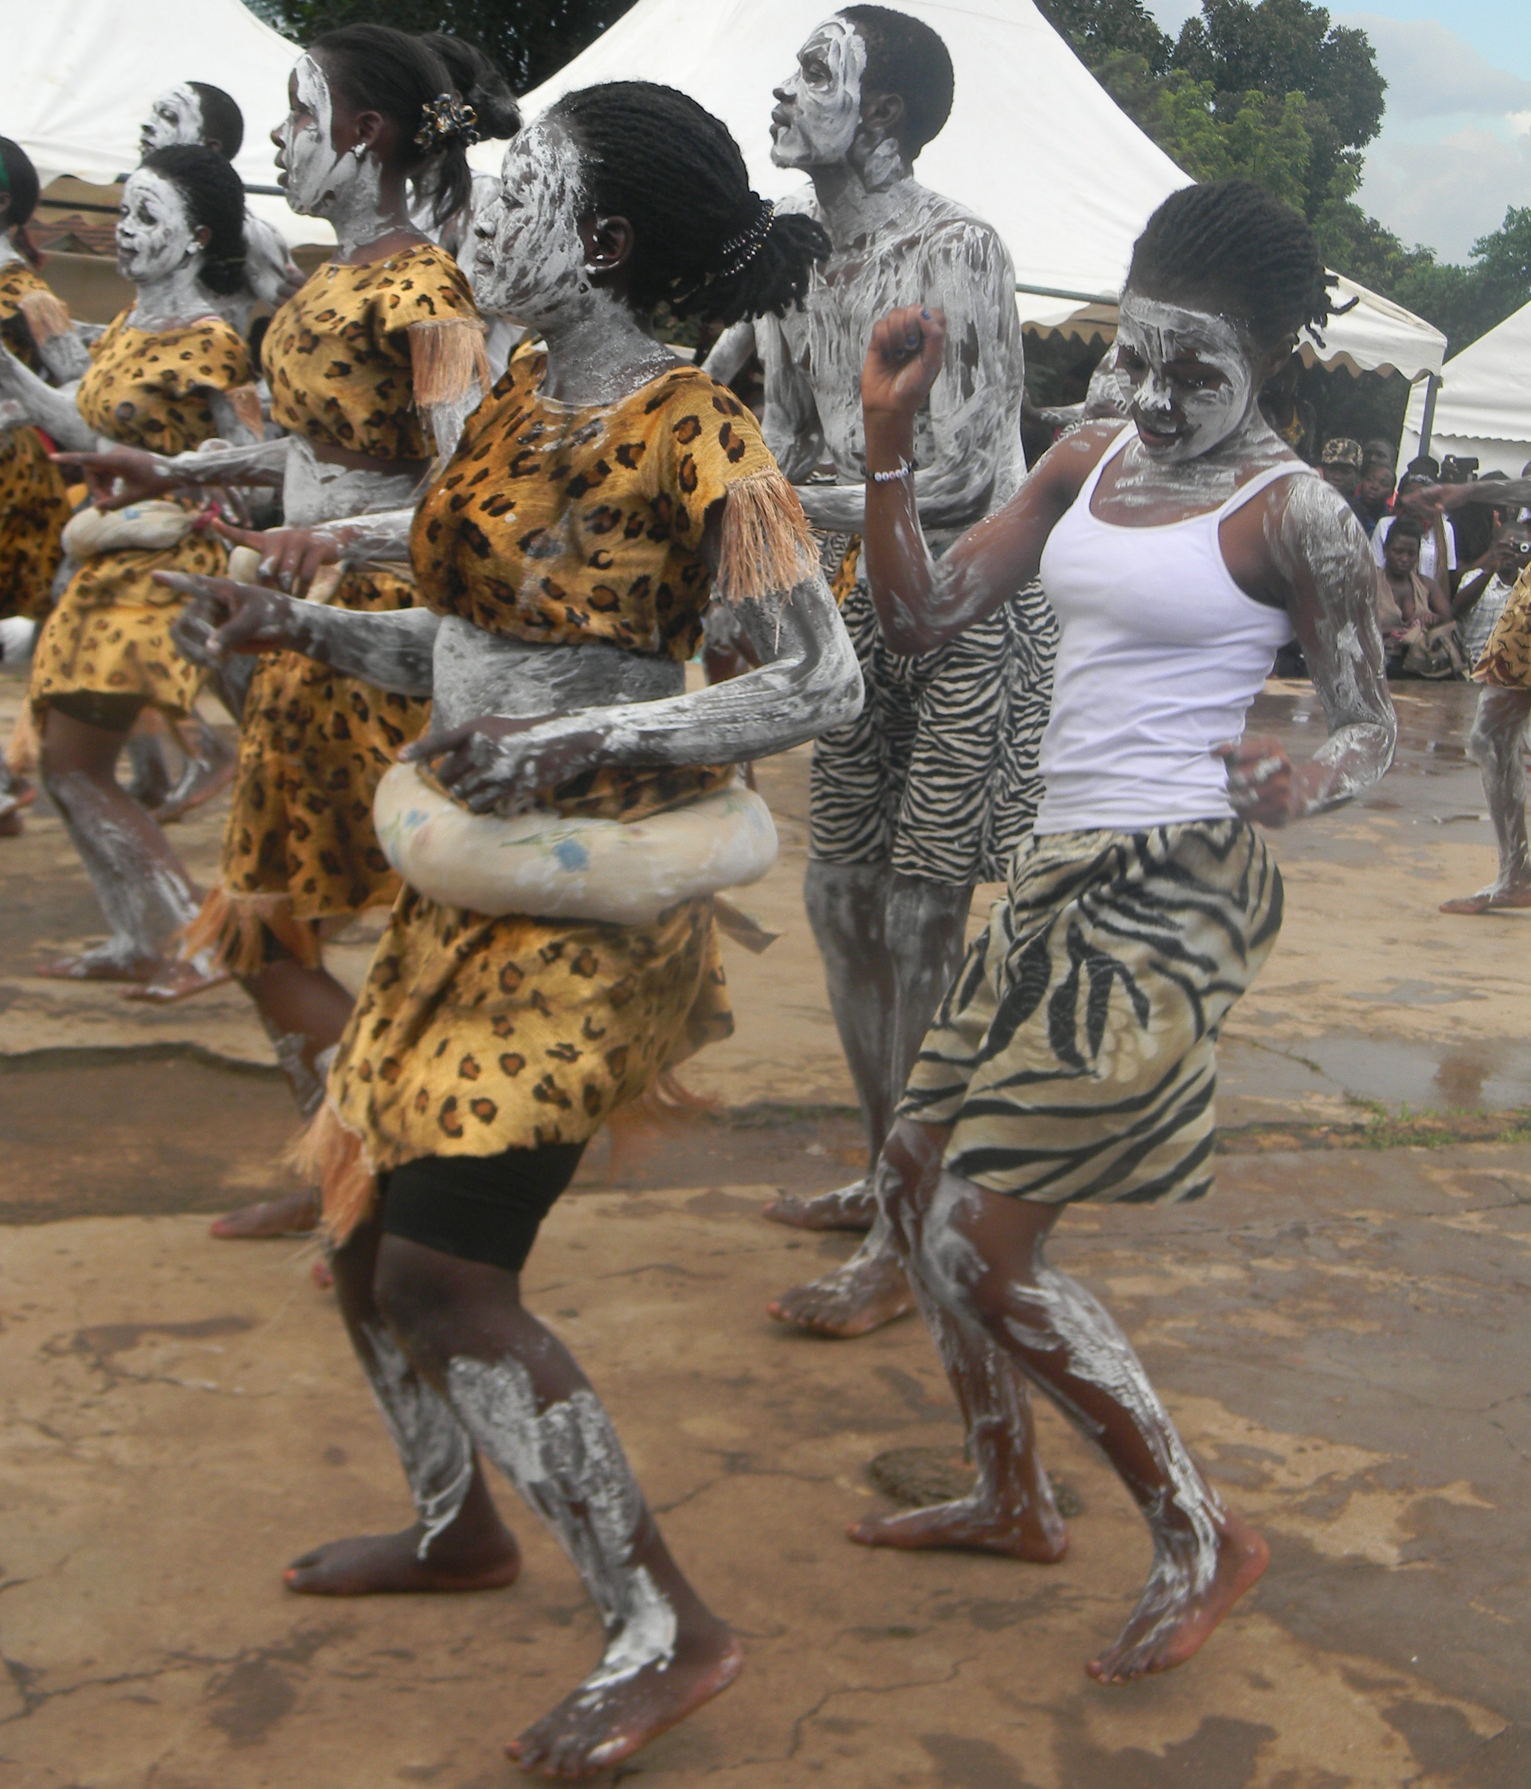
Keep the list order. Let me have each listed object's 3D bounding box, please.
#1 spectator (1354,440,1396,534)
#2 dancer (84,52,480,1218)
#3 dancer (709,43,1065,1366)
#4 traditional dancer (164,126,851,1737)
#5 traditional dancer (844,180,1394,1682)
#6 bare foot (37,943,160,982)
[{"bbox_3d":[2.854,-1.567,13.314,0.450,1.200,0.450,8,11,14],"label":"spectator"},{"bbox_3d":[-0.621,-0.307,3.633,0.600,1.610,0.470,0,12,-25],"label":"dancer"},{"bbox_3d":[0.163,-0.302,3.725,0.450,1.700,0.500,-4,14,-40],"label":"dancer"},{"bbox_3d":[-0.218,0.011,2.526,0.640,1.480,0.530,-1,13,-29],"label":"traditional dancer"},{"bbox_3d":[0.333,0.024,2.758,0.520,1.460,0.560,-5,15,-43],"label":"traditional dancer"},{"bbox_3d":[-1.242,0.123,5.188,0.240,0.070,0.090,3,11,-10],"label":"bare foot"}]

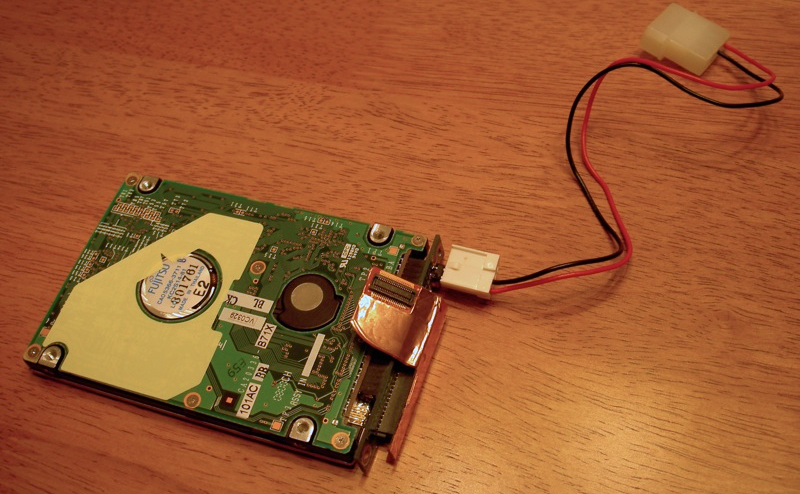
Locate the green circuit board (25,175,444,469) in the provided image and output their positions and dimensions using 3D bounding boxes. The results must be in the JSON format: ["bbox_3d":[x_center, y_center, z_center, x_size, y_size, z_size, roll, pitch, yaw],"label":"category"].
[{"bbox_3d":[-0.045,0.018,0.261,0.107,0.011,0.070,13,60,13],"label":"green circuit board"}]

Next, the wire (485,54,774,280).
[{"bbox_3d":[0.066,-0.029,0.273,0.119,0.023,0.045,-38,62,-18],"label":"wire"}]

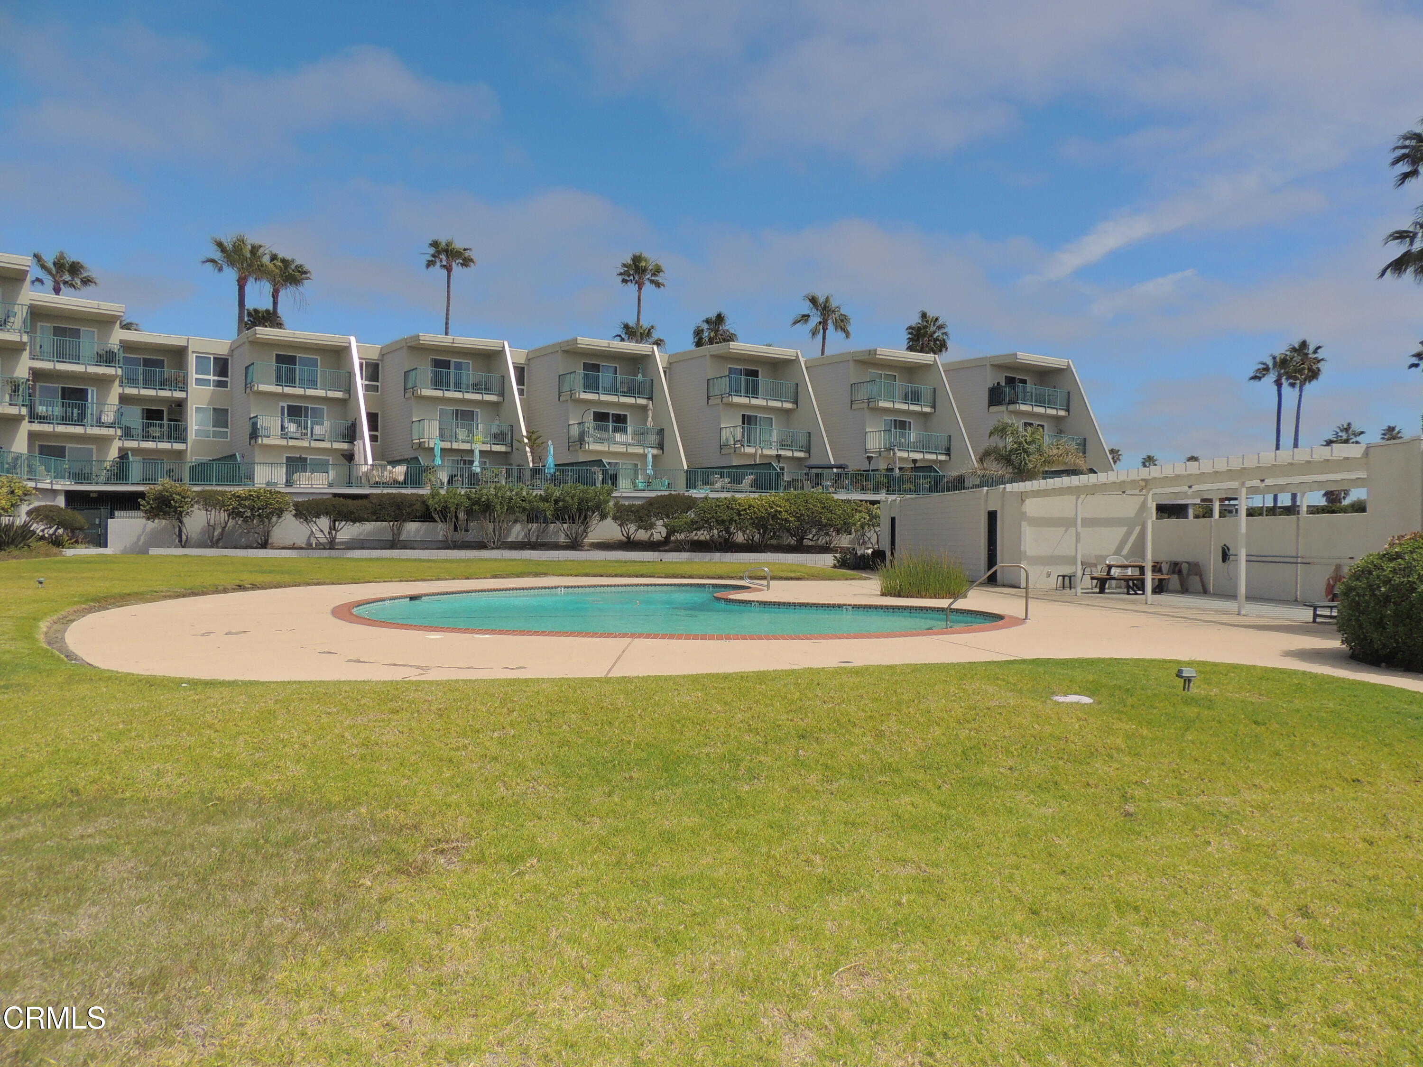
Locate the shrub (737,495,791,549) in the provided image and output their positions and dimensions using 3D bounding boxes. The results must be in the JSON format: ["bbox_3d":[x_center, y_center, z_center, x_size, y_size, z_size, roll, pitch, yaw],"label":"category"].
[{"bbox_3d":[2.398,-0.530,44.800,2.423,2.423,2.300,1,0,0],"label":"shrub"}]

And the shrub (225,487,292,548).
[{"bbox_3d":[-20.395,-0.726,44.418,3.003,2.803,2.853,1,0,-7],"label":"shrub"}]

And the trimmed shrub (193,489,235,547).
[{"bbox_3d":[-22.405,-0.702,44.485,1.947,2.657,1.850,1,0,-7],"label":"trimmed shrub"}]

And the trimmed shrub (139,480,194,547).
[{"bbox_3d":[-24.178,-0.938,43.836,2.470,3.013,2.346,1,0,-7],"label":"trimmed shrub"}]

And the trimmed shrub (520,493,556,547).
[{"bbox_3d":[-7.849,-0.644,44.800,1.716,2.499,1.750,1,0,0],"label":"trimmed shrub"}]

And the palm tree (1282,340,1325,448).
[{"bbox_3d":[45.008,-6.265,74.976,3.211,16.963,3.211,1,0,0],"label":"palm tree"}]

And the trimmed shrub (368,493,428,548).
[{"bbox_3d":[-14.324,-0.583,45.000,2.738,2.535,2.500,1,0,0],"label":"trimmed shrub"}]

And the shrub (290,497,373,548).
[{"bbox_3d":[-17.220,-0.480,44.817,3.585,2.424,2.900,1,0,-7],"label":"shrub"}]

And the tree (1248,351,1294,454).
[{"bbox_3d":[42.604,-5.811,74.978,3.634,16.012,3.634,1,0,0],"label":"tree"}]

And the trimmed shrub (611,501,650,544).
[{"bbox_3d":[-3.759,-0.533,47.316,2.026,1.973,1.925,1,0,-7],"label":"trimmed shrub"}]

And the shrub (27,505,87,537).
[{"bbox_3d":[-29.201,-0.483,44.000,2.727,1.661,2.300,1,0,0],"label":"shrub"}]

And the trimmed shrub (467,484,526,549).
[{"bbox_3d":[-9.970,-0.799,45.728,2.782,2.988,2.643,1,0,-7],"label":"trimmed shrub"}]

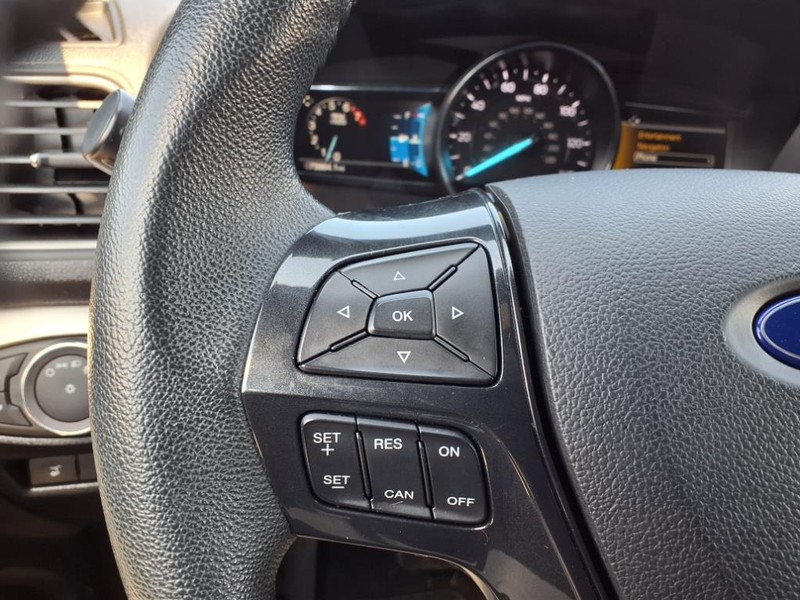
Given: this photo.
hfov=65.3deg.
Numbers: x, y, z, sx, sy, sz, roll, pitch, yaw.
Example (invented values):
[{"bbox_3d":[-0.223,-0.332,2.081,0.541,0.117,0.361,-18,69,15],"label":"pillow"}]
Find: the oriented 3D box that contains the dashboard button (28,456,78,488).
[{"bbox_3d":[-0.176,0.085,0.320,0.021,0.014,0.008,-2,14,-18],"label":"dashboard button"}]

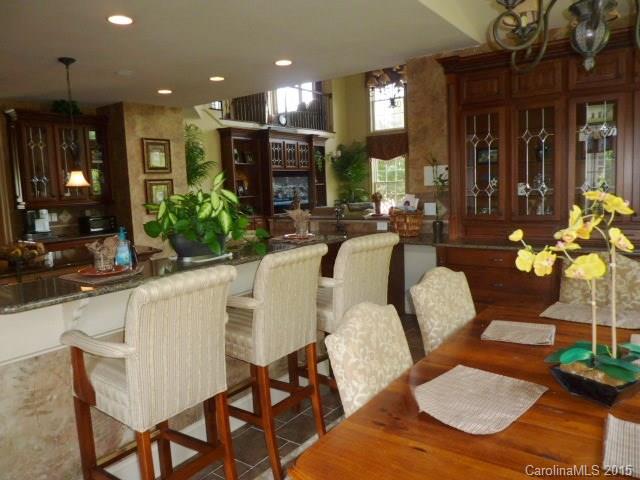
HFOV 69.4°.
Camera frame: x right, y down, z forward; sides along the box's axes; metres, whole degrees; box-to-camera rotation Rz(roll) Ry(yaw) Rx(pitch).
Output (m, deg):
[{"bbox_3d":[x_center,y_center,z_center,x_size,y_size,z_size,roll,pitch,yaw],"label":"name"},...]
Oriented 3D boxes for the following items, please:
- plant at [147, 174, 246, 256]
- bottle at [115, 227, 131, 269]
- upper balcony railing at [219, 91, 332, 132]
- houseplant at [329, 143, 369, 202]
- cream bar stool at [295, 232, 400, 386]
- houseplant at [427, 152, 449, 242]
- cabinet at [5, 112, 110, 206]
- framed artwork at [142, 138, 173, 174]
[{"bbox_3d":[-0.762,-0.169,2.846,0.540,0.540,0.600,2,8,37],"label":"plant"},{"bbox_3d":[-1.085,0.031,2.521,0.095,0.230,0.065,-6,7,-29],"label":"bottle"},{"bbox_3d":[-0.897,-3.293,11.305,0.100,1.020,4.100,2,8,37],"label":"upper balcony railing"},{"bbox_3d":[0.752,-1.220,11.505,0.900,2.350,0.950,-2,6,0],"label":"houseplant"},{"bbox_3d":[0.152,0.552,3.077,0.540,1.170,0.580,-9,9,-44],"label":"cream bar stool"},{"bbox_3d":[1.190,-0.413,4.652,0.200,0.880,0.200,2,8,37],"label":"houseplant"},{"bbox_3d":[-3.799,-1.138,6.694,0.360,1.310,1.270,2,8,37],"label":"cabinet"},{"bbox_3d":[-2.538,-1.309,7.172,0.040,0.530,0.510,2,8,37],"label":"framed artwork"}]

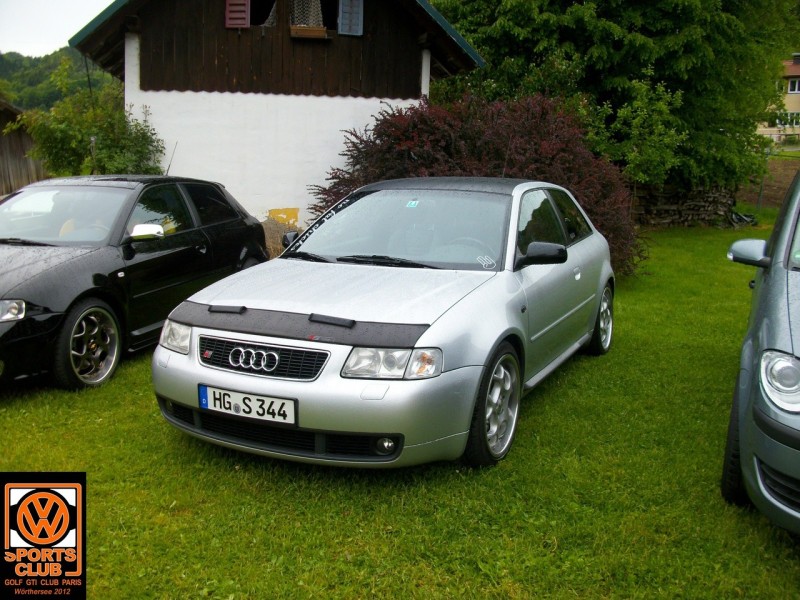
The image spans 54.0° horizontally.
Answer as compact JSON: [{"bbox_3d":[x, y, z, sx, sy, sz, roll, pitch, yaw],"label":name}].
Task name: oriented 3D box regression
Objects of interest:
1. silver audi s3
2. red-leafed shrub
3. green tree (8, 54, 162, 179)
[{"bbox_3d":[0.257,-0.114,5.242,1.800,1.400,4.155,5,11,26],"label":"silver audi s3"},{"bbox_3d":[1.141,-1.621,11.114,4.500,2.400,3.700,1,9,6],"label":"red-leafed shrub"},{"bbox_3d":[-4.551,-1.882,11.076,2.300,2.890,2.200,-3,10,-22],"label":"green tree"}]

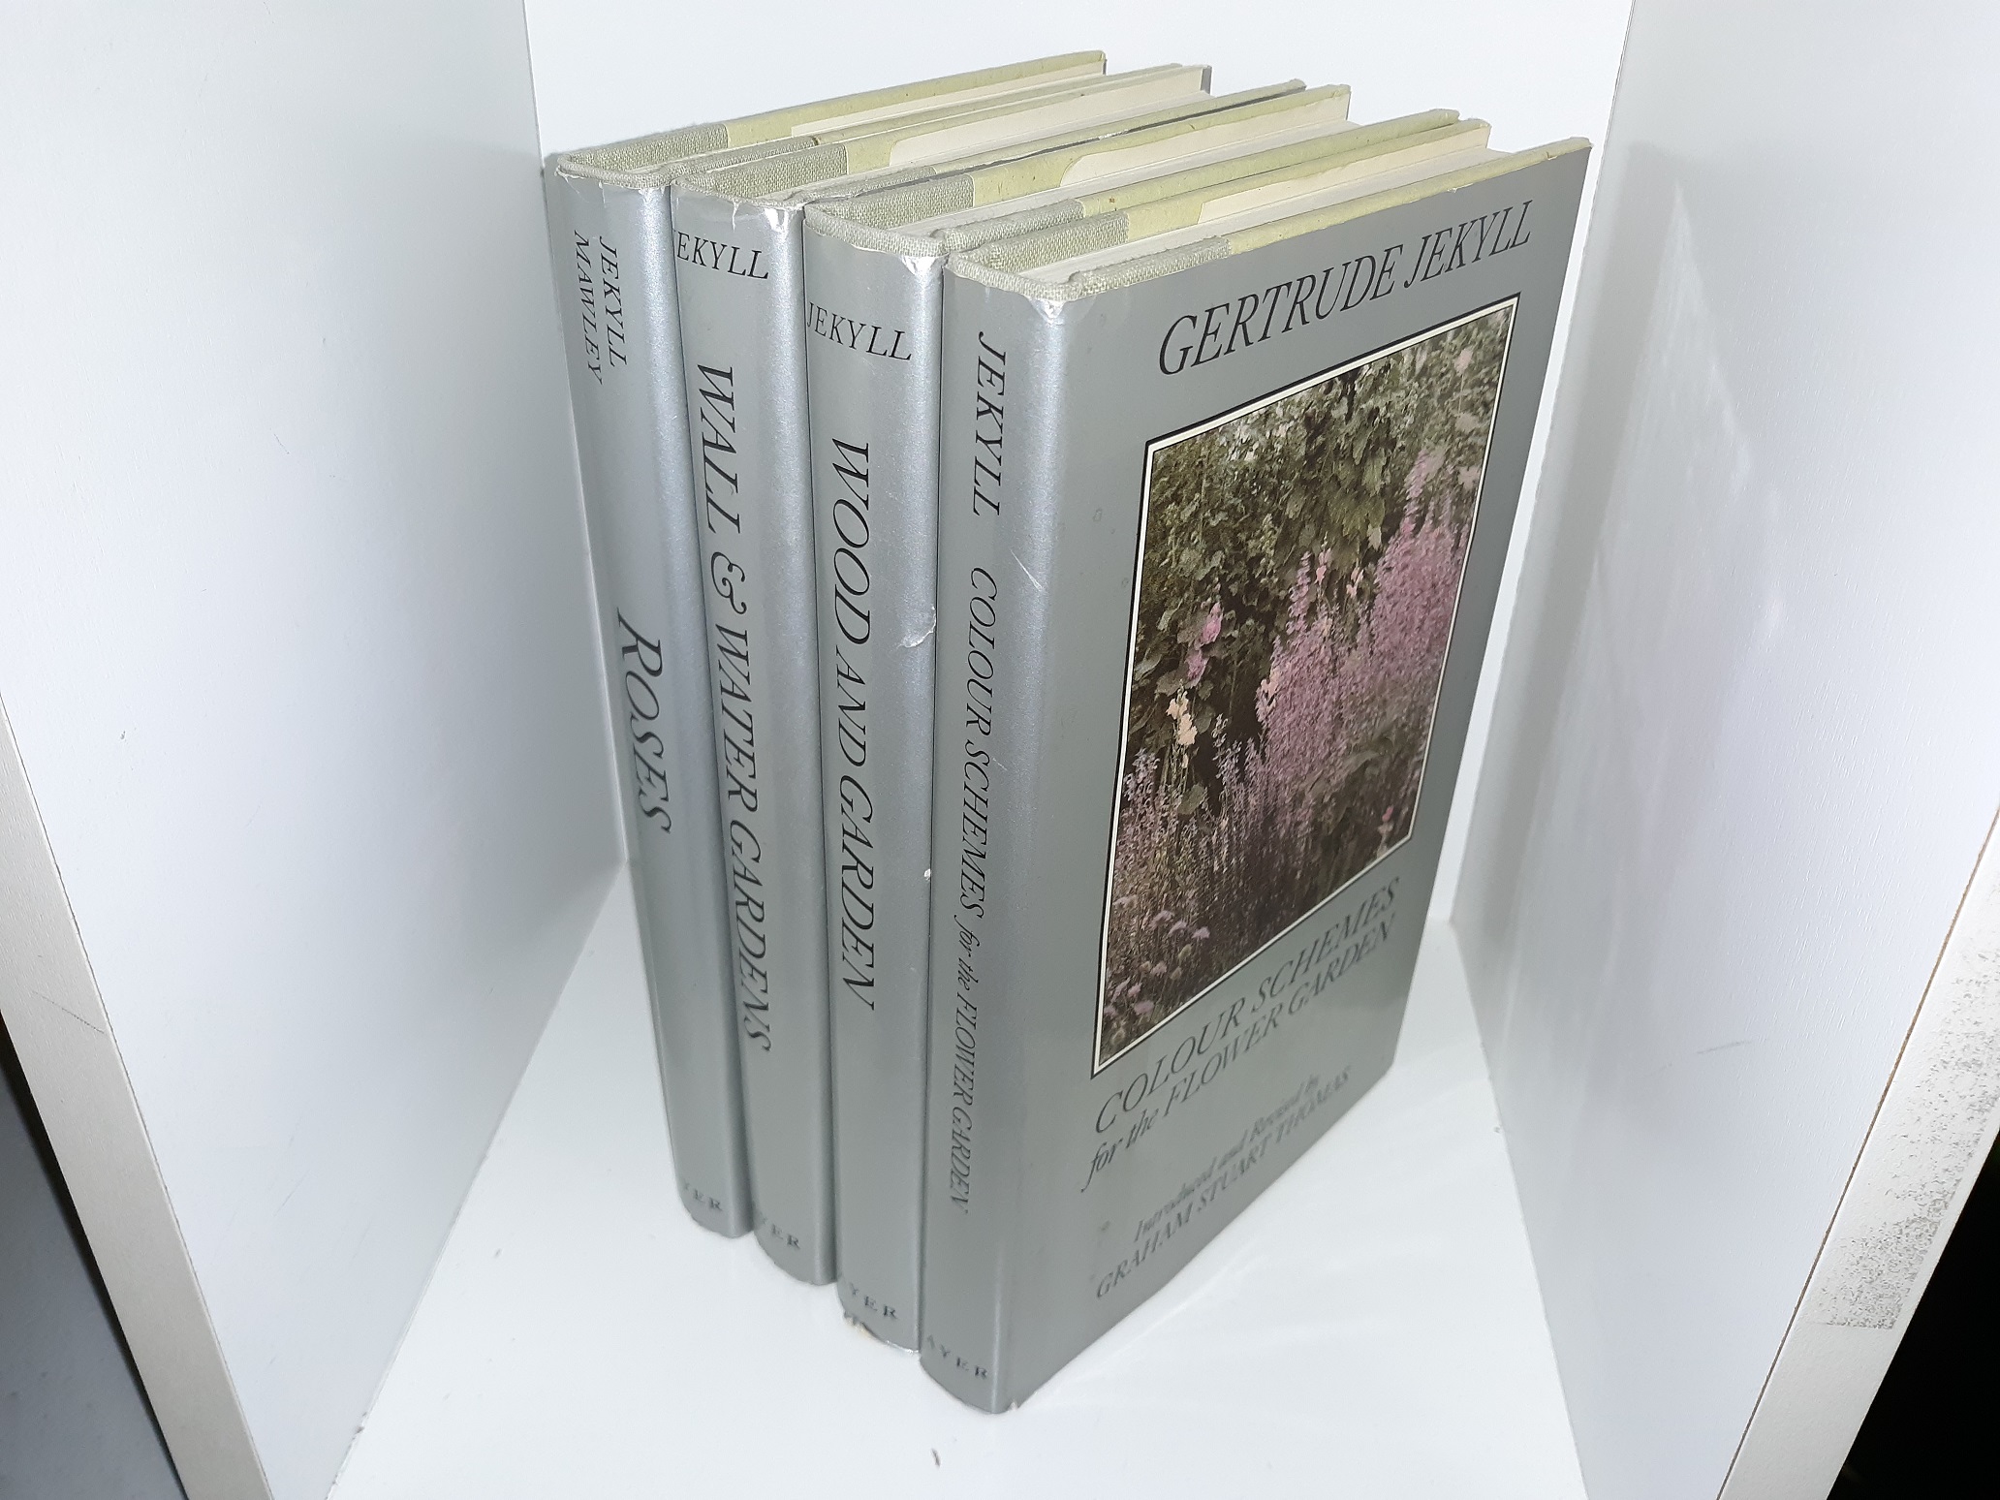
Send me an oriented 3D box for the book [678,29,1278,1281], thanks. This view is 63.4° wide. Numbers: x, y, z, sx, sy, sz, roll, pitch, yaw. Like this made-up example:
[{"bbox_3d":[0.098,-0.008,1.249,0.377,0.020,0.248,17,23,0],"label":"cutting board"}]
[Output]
[{"bbox_3d":[0.003,-0.013,0.337,0.025,0.222,0.144,24,38,31],"label":"book"}]

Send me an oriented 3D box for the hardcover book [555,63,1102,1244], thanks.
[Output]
[{"bbox_3d":[-0.017,-0.020,0.347,0.024,0.222,0.145,23,38,30],"label":"hardcover book"}]

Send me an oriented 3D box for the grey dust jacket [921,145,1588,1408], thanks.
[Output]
[{"bbox_3d":[0.045,0.008,0.307,0.023,0.222,0.142,28,40,35],"label":"grey dust jacket"}]

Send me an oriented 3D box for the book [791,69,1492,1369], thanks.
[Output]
[{"bbox_3d":[0.026,-0.003,0.322,0.026,0.222,0.144,27,40,33],"label":"book"}]

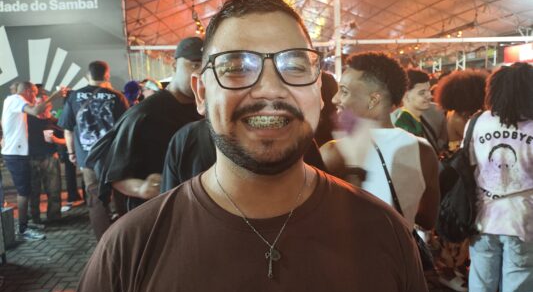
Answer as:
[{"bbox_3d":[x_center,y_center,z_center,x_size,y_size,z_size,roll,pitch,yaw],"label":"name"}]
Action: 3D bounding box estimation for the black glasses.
[{"bbox_3d":[-0.013,-0.089,0.488,0.133,0.046,0.140,-5,1,-12],"label":"black glasses"}]

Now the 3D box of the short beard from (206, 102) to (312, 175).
[{"bbox_3d":[-0.008,-0.012,0.468,0.130,0.088,0.092,-5,1,-12],"label":"short beard"}]

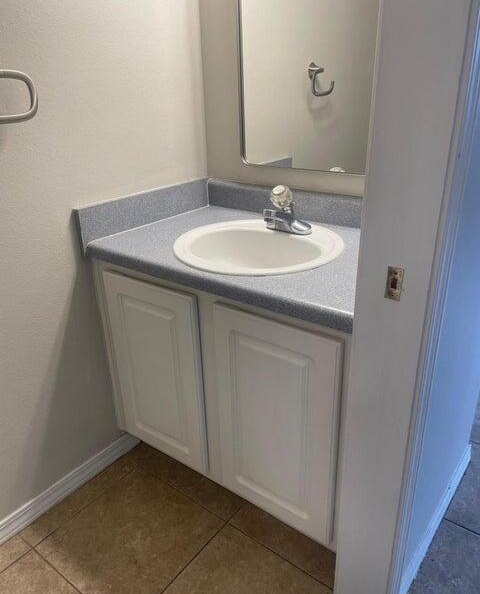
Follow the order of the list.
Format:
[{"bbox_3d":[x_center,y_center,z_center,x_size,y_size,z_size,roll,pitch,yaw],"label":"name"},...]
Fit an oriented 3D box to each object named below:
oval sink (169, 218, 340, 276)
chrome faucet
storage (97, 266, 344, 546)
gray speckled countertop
[{"bbox_3d":[0.054,-0.083,1.368,0.486,0.162,0.480,15,29,34],"label":"oval sink"},{"bbox_3d":[0.110,-0.246,1.382,0.154,0.132,0.157,15,29,34],"label":"chrome faucet"},{"bbox_3d":[0.079,0.197,1.527,0.857,0.694,0.550,15,29,34],"label":"storage"},{"bbox_3d":[0.060,-0.133,1.360,0.858,0.040,0.572,15,29,34],"label":"gray speckled countertop"}]

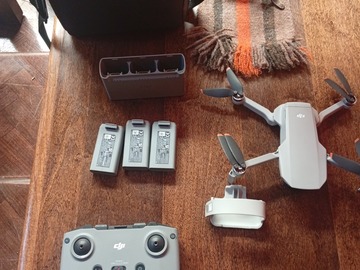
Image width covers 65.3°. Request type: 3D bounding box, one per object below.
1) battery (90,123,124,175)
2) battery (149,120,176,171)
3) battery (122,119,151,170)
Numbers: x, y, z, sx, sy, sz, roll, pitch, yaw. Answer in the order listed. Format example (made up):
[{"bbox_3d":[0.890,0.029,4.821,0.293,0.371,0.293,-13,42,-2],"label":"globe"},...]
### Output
[{"bbox_3d":[-0.113,0.022,0.448,0.038,0.021,0.078,5,70,2],"label":"battery"},{"bbox_3d":[-0.026,0.018,0.450,0.038,0.021,0.078,1,70,0],"label":"battery"},{"bbox_3d":[-0.068,0.015,0.451,0.038,0.021,0.078,1,70,0],"label":"battery"}]

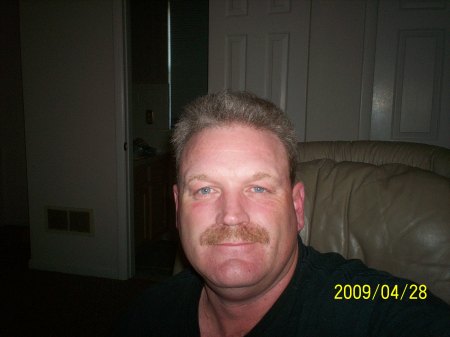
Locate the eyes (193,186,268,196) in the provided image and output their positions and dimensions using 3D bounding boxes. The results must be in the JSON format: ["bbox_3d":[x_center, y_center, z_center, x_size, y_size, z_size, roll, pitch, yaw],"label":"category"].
[{"bbox_3d":[0.007,0.028,0.572,0.088,0.013,0.020,1,-3,4],"label":"eyes"}]

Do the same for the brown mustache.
[{"bbox_3d":[0.012,0.081,0.562,0.085,0.027,0.025,1,-3,4],"label":"brown mustache"}]

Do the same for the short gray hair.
[{"bbox_3d":[0.014,-0.032,0.655,0.177,0.150,0.190,1,-3,4],"label":"short gray hair"}]

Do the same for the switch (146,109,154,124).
[{"bbox_3d":[-0.640,-0.439,4.000,0.072,0.120,0.015,3,9,17],"label":"switch"}]

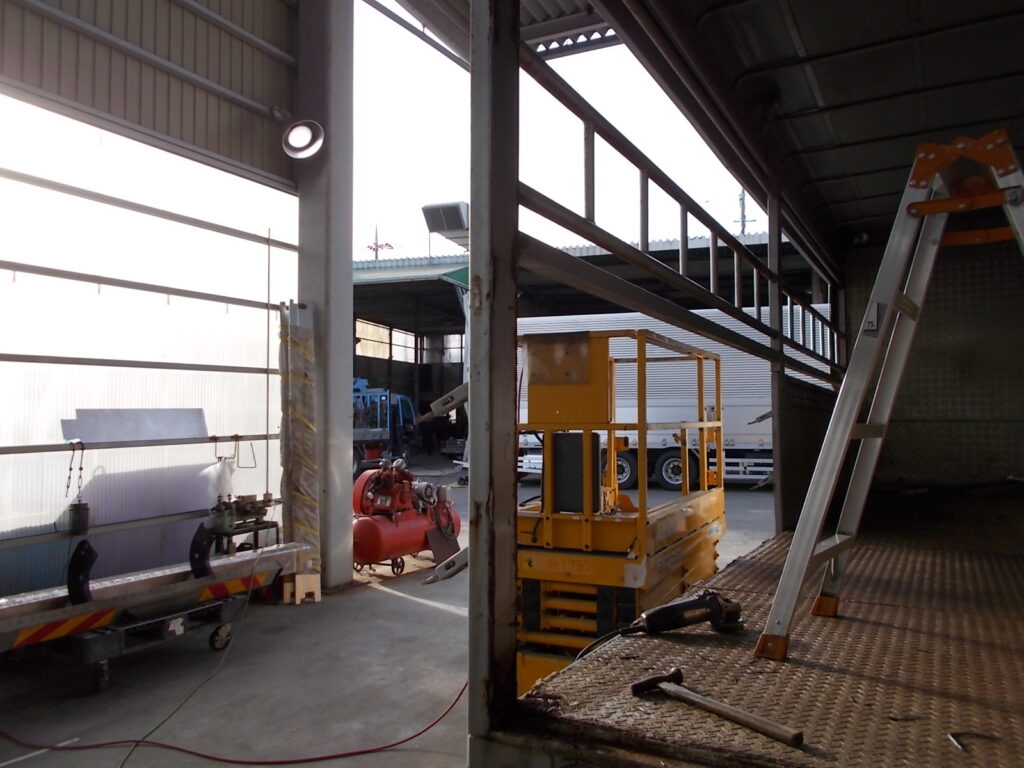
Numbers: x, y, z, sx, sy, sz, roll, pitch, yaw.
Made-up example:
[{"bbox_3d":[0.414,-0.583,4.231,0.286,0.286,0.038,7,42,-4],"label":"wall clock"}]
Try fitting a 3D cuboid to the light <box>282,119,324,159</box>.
[{"bbox_3d":[-1.858,-2.185,6.660,0.370,0.260,0.370,-28,-29,-17],"label":"light"}]

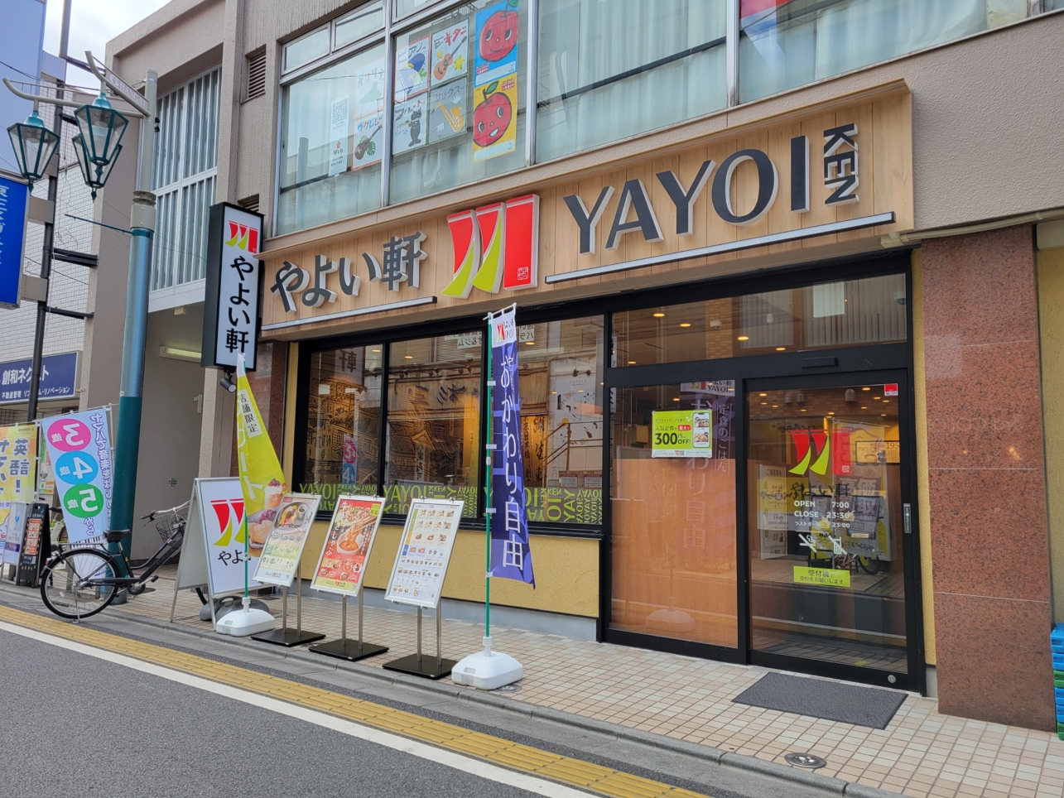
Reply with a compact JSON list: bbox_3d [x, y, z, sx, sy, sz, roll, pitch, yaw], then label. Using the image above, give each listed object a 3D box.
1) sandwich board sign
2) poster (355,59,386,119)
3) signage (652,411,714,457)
[{"bbox_3d":[-2.861,1.428,7.686,0.683,1.347,0.824,-3,-6,32],"label":"sandwich board sign"},{"bbox_3d":[-1.713,-3.287,8.443,0.490,0.570,0.010,-3,-7,37],"label":"poster"},{"bbox_3d":[1.156,0.273,6.175,0.503,0.364,0.010,-3,-6,35],"label":"signage"}]

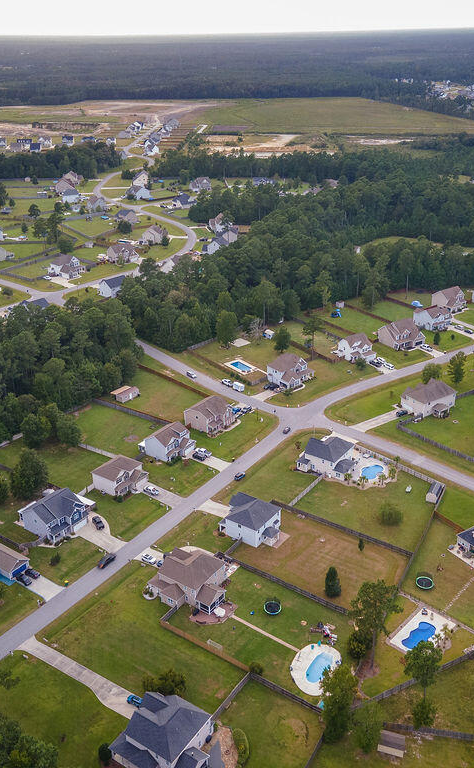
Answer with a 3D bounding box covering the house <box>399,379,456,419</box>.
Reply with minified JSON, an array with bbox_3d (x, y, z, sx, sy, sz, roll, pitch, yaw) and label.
[{"bbox_3d":[69.530,4.520,251.990,16.800,8.600,13.200,-18,31,-30],"label":"house"}]

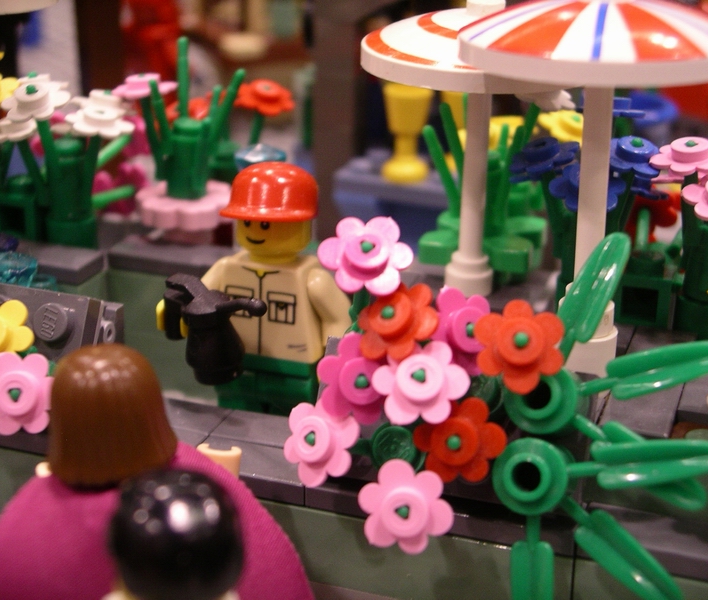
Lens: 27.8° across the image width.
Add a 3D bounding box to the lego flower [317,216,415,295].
[{"bbox_3d":[0.001,-0.005,0.149,0.010,0.009,0.003,0,-19,-2],"label":"lego flower"}]

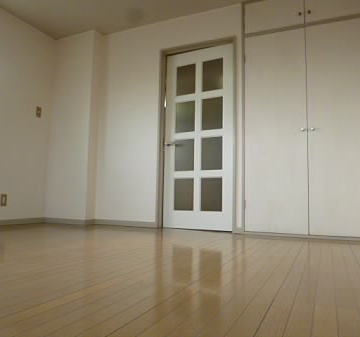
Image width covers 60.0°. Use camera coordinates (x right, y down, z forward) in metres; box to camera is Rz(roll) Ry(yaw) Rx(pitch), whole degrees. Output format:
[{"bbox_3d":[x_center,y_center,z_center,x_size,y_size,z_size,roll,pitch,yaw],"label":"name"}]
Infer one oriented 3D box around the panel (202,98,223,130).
[{"bbox_3d":[0.336,-0.560,3.200,0.223,0.332,0.015,-2,-6,26],"label":"panel"}]

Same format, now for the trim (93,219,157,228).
[{"bbox_3d":[-0.615,0.608,3.431,0.826,0.056,0.012,-1,-6,24],"label":"trim"}]

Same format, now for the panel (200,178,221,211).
[{"bbox_3d":[0.318,0.262,3.121,0.223,0.332,0.015,-2,-6,26],"label":"panel"}]

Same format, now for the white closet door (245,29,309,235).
[{"bbox_3d":[0.880,-0.352,2.879,0.550,1.873,0.030,-1,-6,24],"label":"white closet door"}]

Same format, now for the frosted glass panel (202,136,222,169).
[{"bbox_3d":[0.326,-0.150,3.161,0.223,0.332,0.015,-2,-6,26],"label":"frosted glass panel"}]

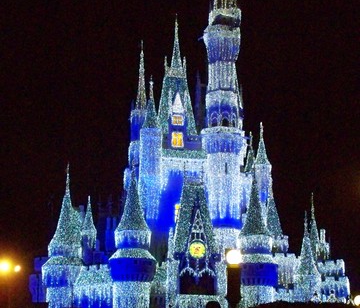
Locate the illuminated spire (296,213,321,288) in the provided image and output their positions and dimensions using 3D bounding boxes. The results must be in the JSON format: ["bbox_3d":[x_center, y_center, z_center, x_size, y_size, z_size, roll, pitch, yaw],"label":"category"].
[{"bbox_3d":[11.991,8.927,94.457,2.240,7.220,2.240,1,-13,-6],"label":"illuminated spire"}]

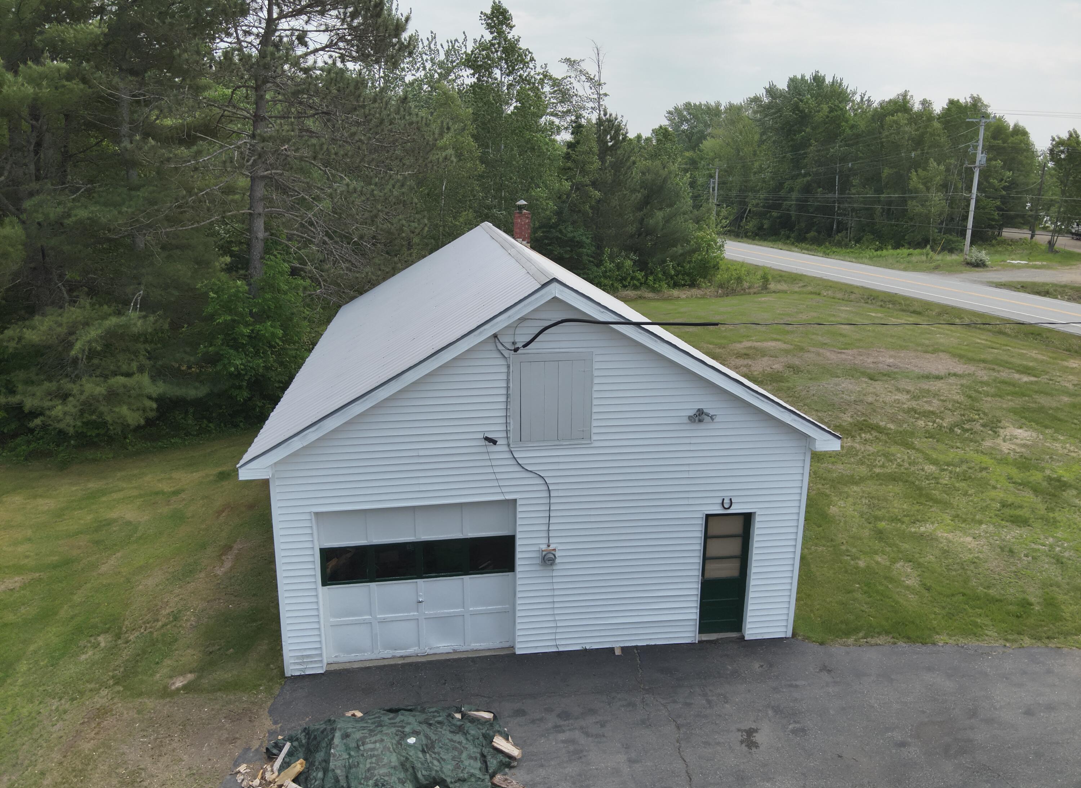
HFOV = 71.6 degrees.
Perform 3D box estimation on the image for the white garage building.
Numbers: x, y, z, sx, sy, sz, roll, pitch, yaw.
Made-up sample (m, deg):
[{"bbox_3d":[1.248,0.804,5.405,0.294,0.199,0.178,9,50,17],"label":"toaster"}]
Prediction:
[{"bbox_3d":[-0.657,-0.426,15.657,7.970,5.478,12.047,-2,16,-8],"label":"white garage building"}]

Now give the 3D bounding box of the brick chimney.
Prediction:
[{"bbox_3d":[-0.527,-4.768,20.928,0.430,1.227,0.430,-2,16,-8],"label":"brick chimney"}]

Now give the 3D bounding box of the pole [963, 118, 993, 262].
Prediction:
[{"bbox_3d":[38.904,-18.407,67.270,2.800,12.289,0.600,-3,16,-8],"label":"pole"}]

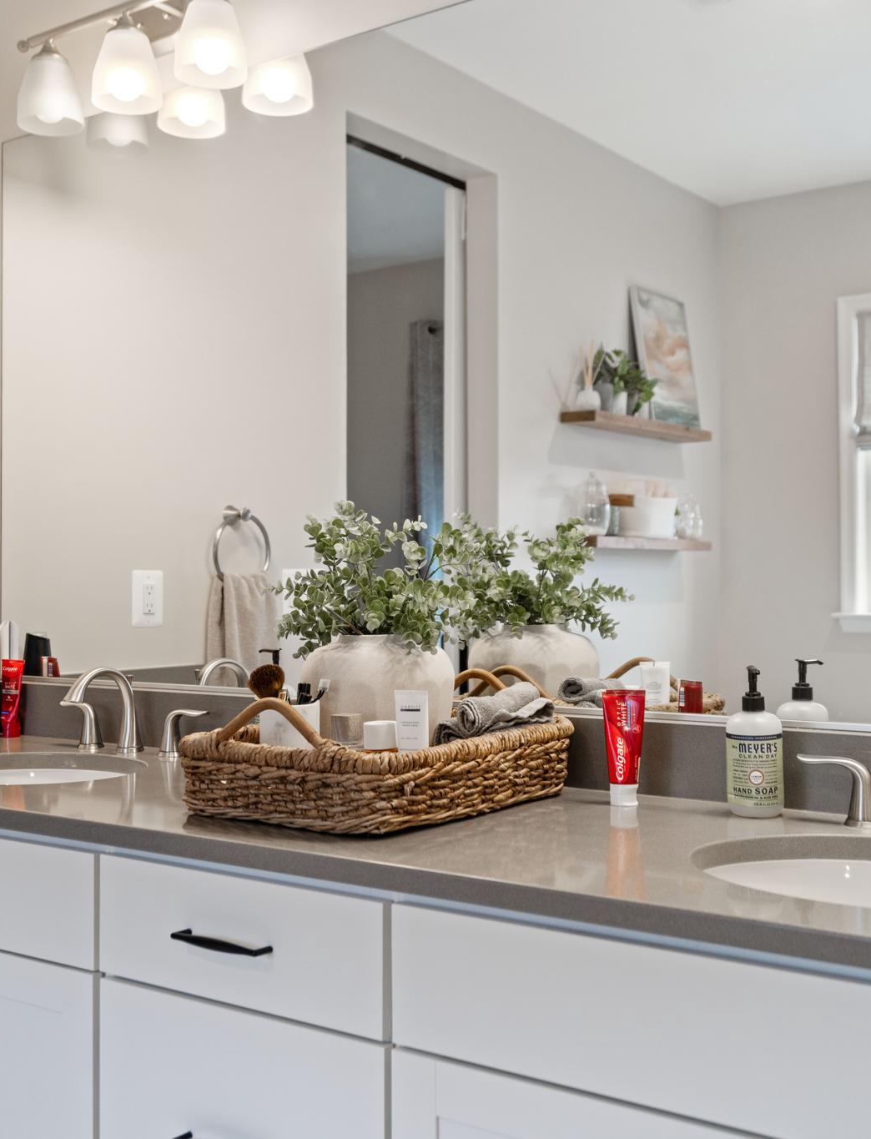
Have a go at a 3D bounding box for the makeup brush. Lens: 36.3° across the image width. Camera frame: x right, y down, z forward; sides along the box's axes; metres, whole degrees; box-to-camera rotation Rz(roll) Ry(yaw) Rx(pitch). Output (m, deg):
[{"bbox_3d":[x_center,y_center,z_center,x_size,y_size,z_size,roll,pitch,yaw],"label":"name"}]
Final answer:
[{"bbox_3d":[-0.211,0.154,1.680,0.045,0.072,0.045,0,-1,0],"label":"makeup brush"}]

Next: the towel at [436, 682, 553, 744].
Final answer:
[{"bbox_3d":[0.080,0.195,1.750,0.088,0.083,0.190,-1,-1,35],"label":"towel"}]

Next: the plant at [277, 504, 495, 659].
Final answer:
[{"bbox_3d":[-0.077,0.019,1.853,0.300,0.225,0.290,0,0,34],"label":"plant"}]

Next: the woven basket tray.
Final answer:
[{"bbox_3d":[-0.067,0.228,1.727,0.345,0.155,0.430,-1,-1,35],"label":"woven basket tray"}]

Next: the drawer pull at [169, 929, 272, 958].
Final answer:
[{"bbox_3d":[-0.247,0.431,1.532,0.137,0.013,0.029,0,0,34],"label":"drawer pull"}]

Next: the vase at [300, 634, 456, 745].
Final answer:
[{"bbox_3d":[-0.080,0.198,1.858,0.214,0.208,0.214,0,0,0],"label":"vase"}]

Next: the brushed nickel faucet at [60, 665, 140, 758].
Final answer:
[{"bbox_3d":[-0.561,0.238,2.248,0.050,0.148,0.165,-1,-1,35],"label":"brushed nickel faucet"}]

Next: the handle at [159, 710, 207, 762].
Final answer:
[{"bbox_3d":[-0.419,0.271,2.213,0.108,0.082,0.040,-1,-1,35],"label":"handle"}]

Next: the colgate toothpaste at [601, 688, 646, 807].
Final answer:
[{"bbox_3d":[0.251,0.235,1.764,0.057,0.153,0.037,0,0,1],"label":"colgate toothpaste"}]

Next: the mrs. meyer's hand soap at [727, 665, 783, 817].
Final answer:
[{"bbox_3d":[0.395,0.209,1.643,0.068,0.187,0.070,0,-1,7],"label":"mrs. meyer's hand soap"}]

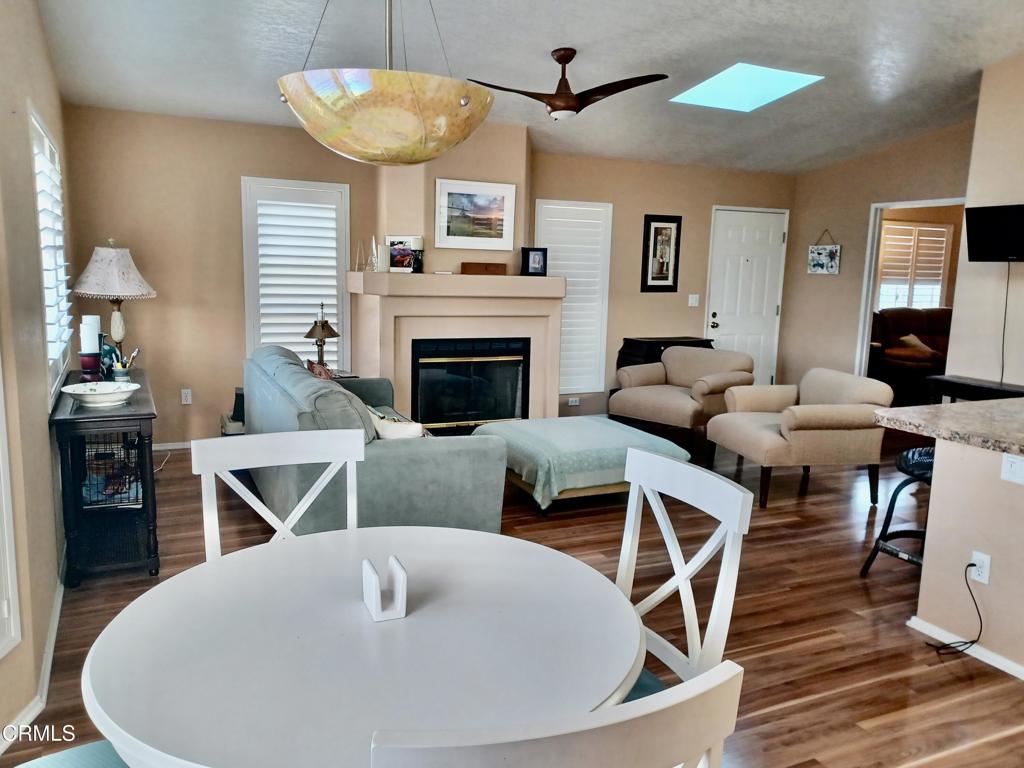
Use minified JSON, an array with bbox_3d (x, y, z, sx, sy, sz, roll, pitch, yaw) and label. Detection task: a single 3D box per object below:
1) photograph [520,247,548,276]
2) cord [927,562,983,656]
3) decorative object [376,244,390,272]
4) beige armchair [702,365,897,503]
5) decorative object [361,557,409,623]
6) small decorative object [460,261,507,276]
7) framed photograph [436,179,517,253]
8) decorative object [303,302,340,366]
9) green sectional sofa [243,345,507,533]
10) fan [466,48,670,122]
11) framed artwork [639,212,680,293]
[{"bbox_3d":[0.188,-1.017,6.196,0.208,0.234,0.060,0,9,-8],"label":"photograph"},{"bbox_3d":[1.699,0.860,2.835,0.100,0.350,0.150,-3,10,-27],"label":"cord"},{"bbox_3d":[-0.990,-0.965,5.734,0.091,0.206,0.085,-2,9,-24],"label":"decorative object"},{"bbox_3d":[1.887,0.320,4.940,0.896,0.795,0.856,0,9,-11],"label":"beige armchair"},{"bbox_3d":[-0.251,0.401,1.452,0.060,0.090,0.092,-2,9,-24],"label":"decorative object"},{"bbox_3d":[-0.220,-0.889,5.730,0.373,0.093,0.151,-2,10,-24],"label":"small decorative object"},{"bbox_3d":[-0.291,-1.349,5.938,0.681,0.539,0.030,-2,9,-24],"label":"framed photograph"},{"bbox_3d":[-1.422,-0.354,5.540,0.267,0.514,0.267,-2,10,-24],"label":"decorative object"},{"bbox_3d":[-0.915,0.291,4.311,0.977,0.886,2.155,-2,10,-24],"label":"green sectional sofa"},{"bbox_3d":[0.305,-1.802,4.508,1.168,0.415,1.057,2,9,3],"label":"fan"},{"bbox_3d":[1.452,-1.245,7.121,0.439,0.730,0.035,-2,10,-24],"label":"framed artwork"}]

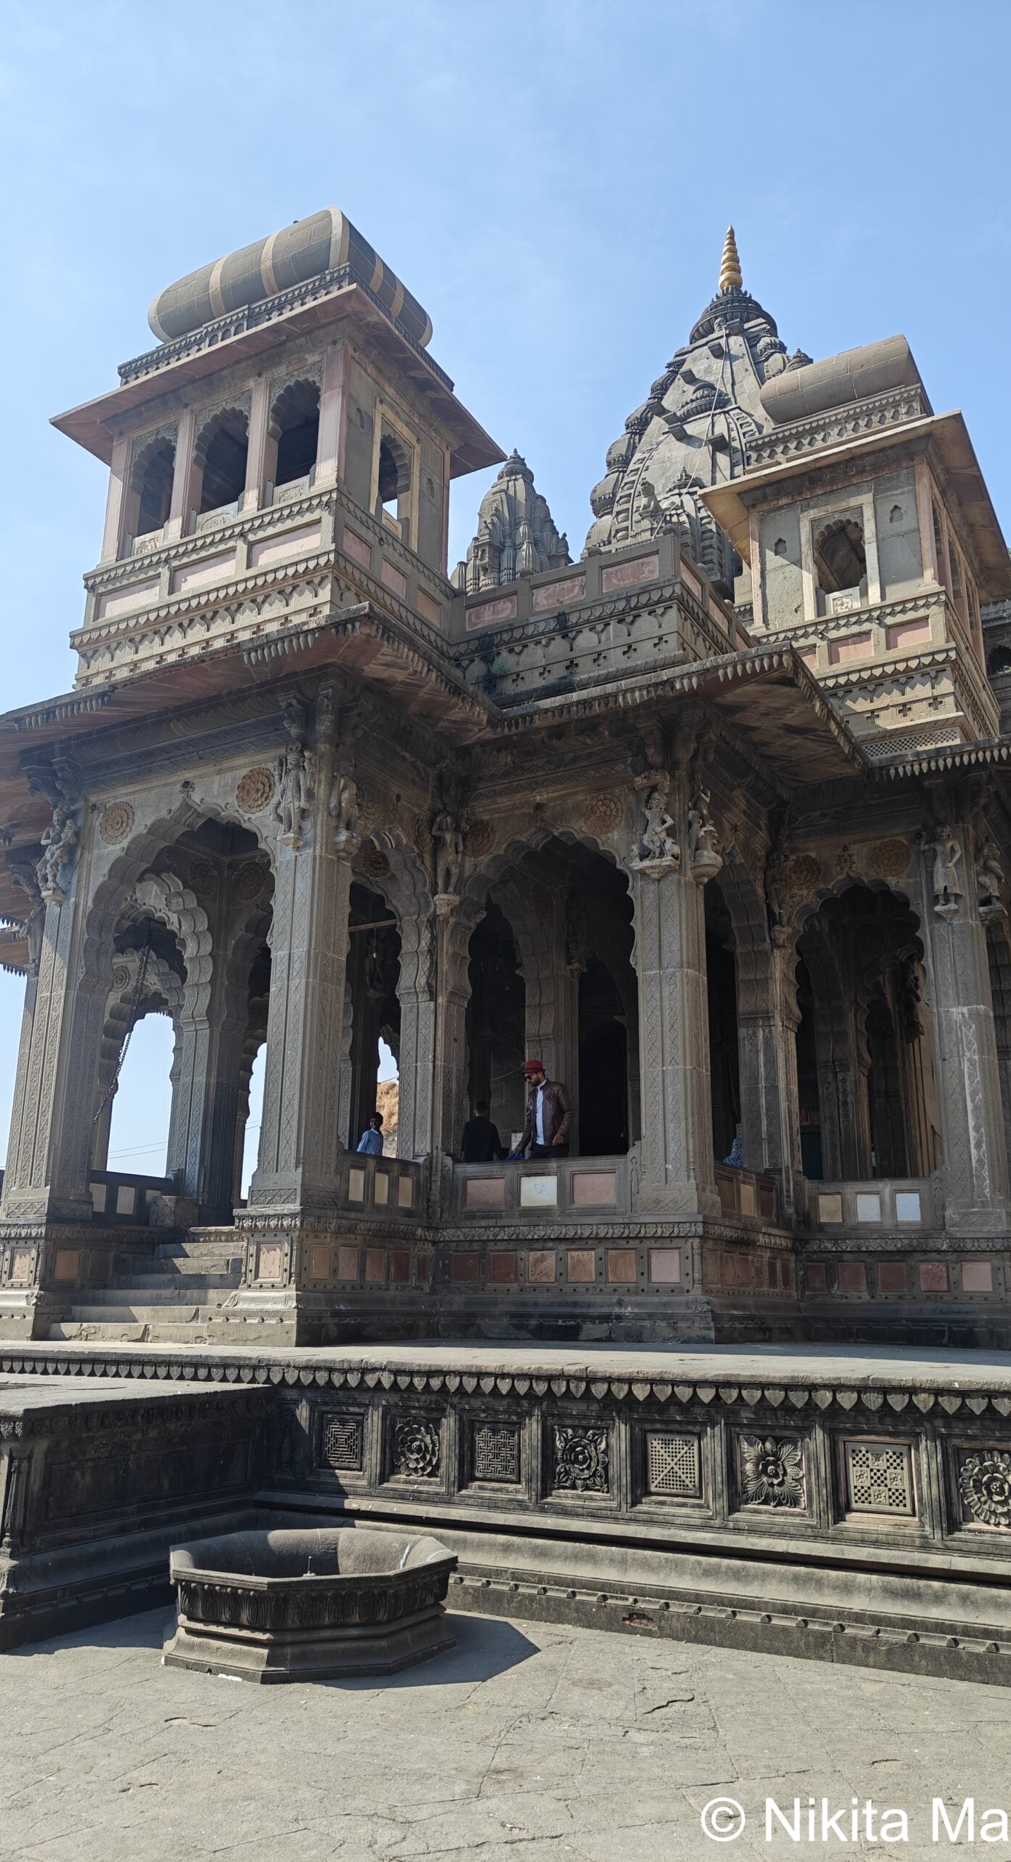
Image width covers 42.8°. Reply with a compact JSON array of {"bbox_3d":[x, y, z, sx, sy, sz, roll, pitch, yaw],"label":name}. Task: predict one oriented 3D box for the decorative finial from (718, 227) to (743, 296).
[{"bbox_3d":[6.436,-19.237,36.966,0.660,2.420,0.660,-8,-19,28],"label":"decorative finial"}]

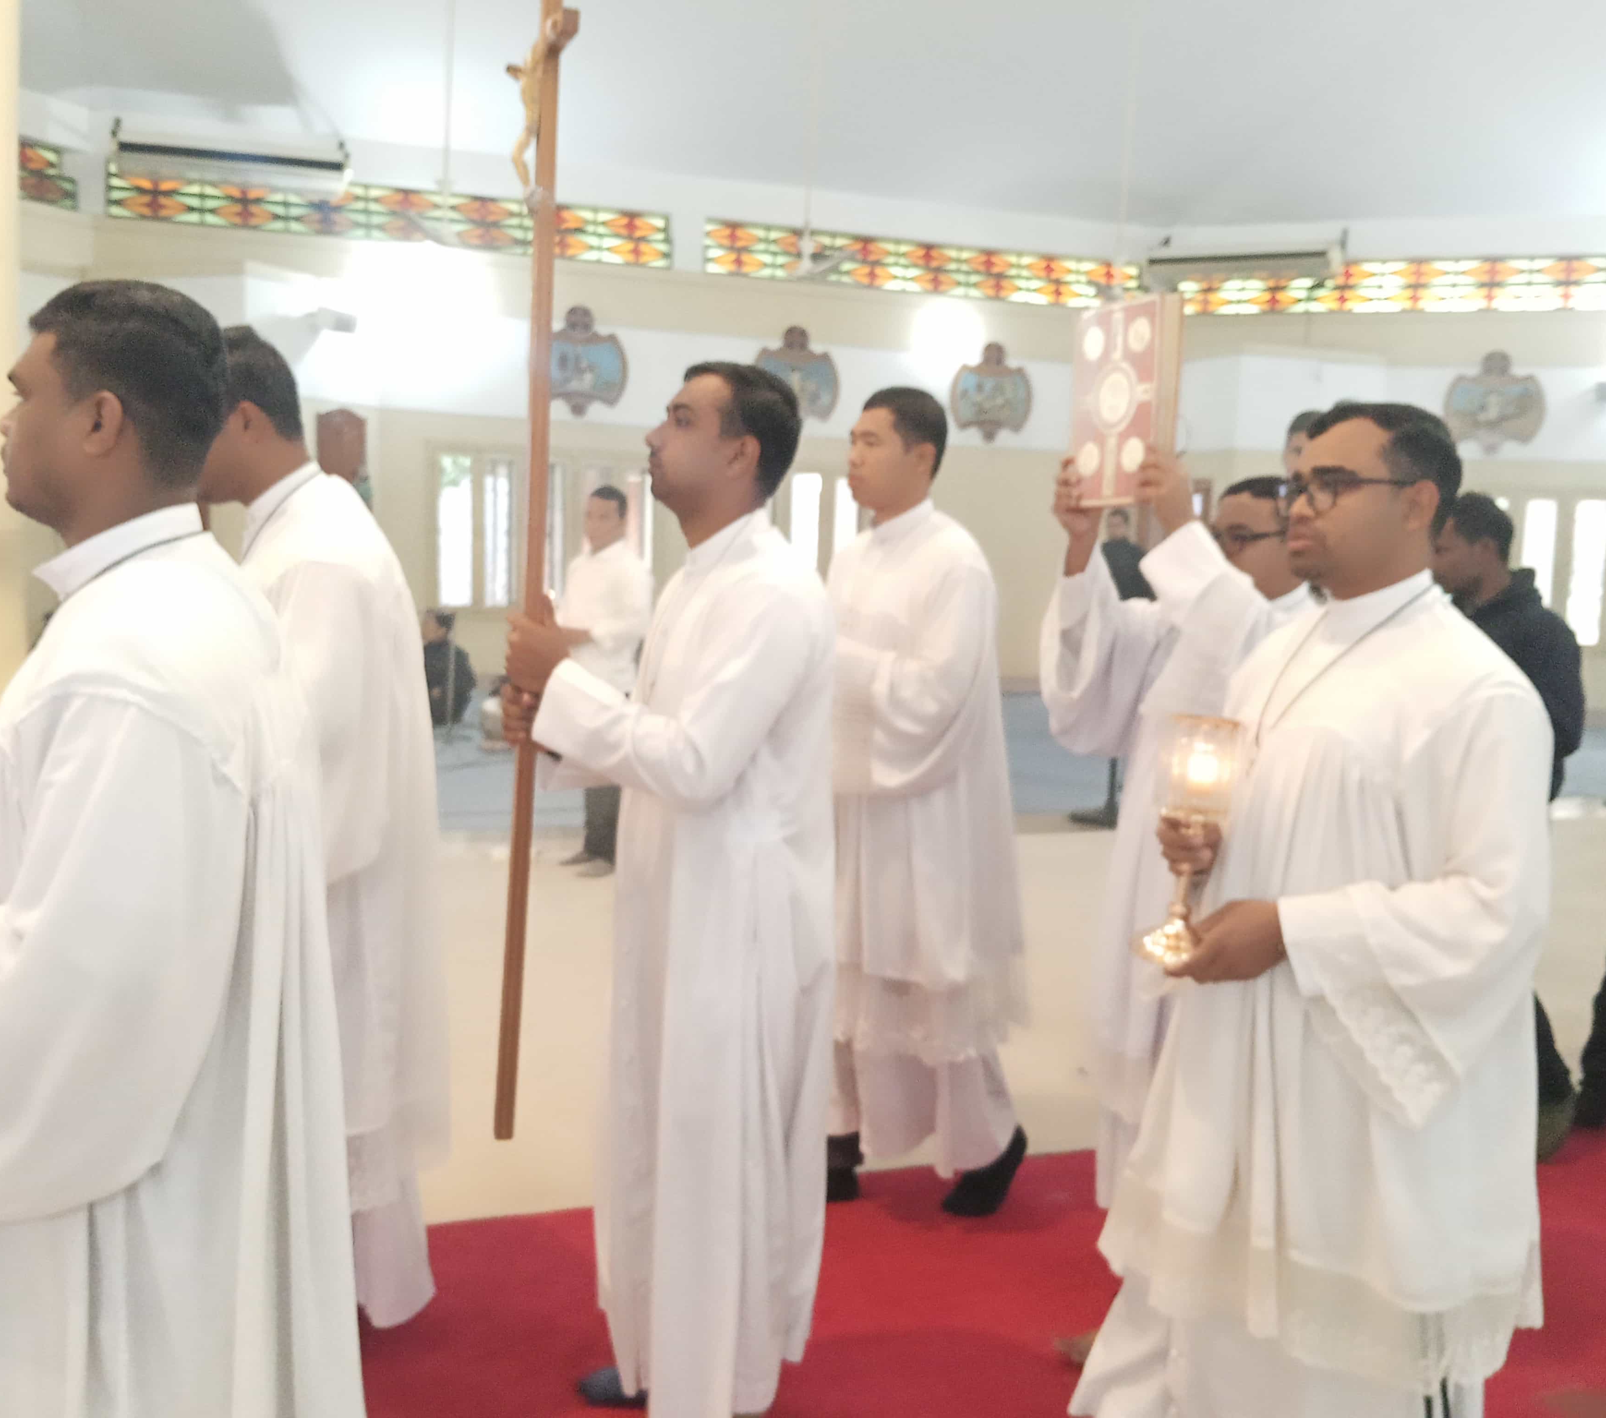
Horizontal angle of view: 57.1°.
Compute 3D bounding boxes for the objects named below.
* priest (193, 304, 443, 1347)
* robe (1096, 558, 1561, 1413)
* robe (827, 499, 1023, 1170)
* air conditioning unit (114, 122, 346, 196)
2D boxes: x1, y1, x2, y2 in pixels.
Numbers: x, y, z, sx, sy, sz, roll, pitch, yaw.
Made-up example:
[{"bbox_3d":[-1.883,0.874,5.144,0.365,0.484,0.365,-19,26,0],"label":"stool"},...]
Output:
[{"bbox_3d":[-0.840,0.216,2.420,0.530,1.680,0.570,1,4,-13],"label":"priest"},{"bbox_3d":[0.681,0.442,1.950,0.540,1.270,0.580,-1,5,-27],"label":"robe"},{"bbox_3d":[0.213,0.275,3.060,0.450,1.390,0.530,0,5,-23],"label":"robe"},{"bbox_3d":[-4.417,-4.278,11.527,1.660,0.250,0.680,0,5,-16],"label":"air conditioning unit"}]

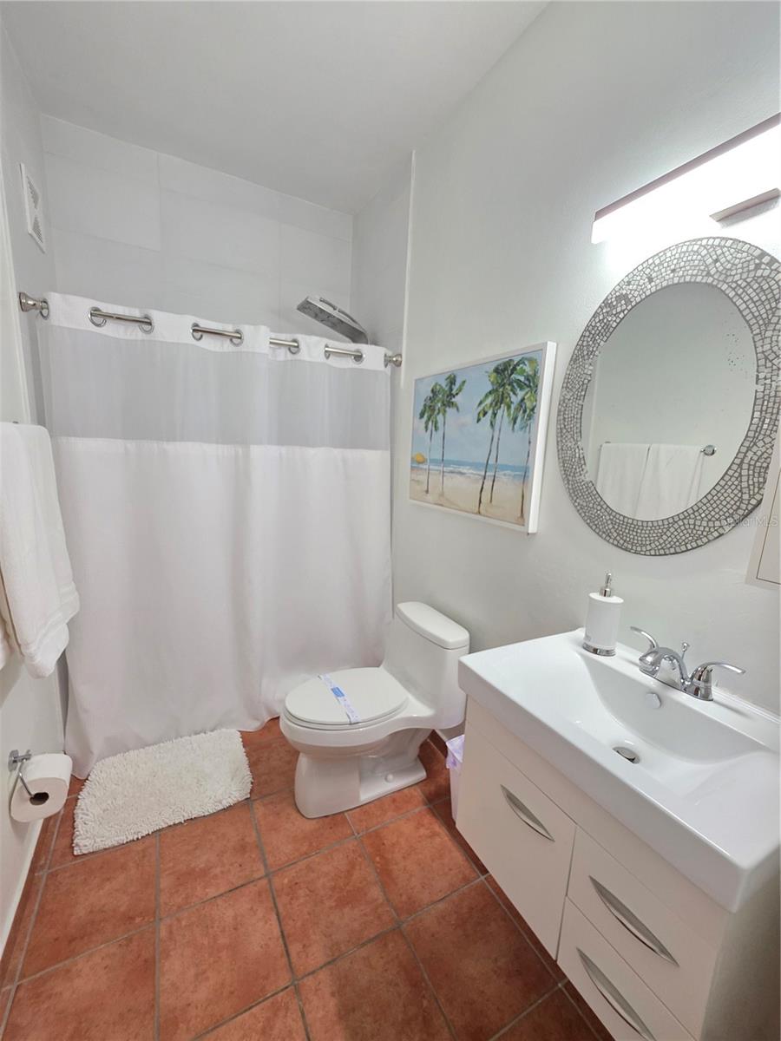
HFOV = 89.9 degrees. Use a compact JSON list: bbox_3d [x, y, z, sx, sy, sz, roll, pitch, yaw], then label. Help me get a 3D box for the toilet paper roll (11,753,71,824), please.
[{"bbox_3d":[-1.023,0.785,1.155,0.117,0.117,0.101,-1,9,-29],"label":"toilet paper roll"}]

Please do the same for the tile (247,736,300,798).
[{"bbox_3d":[-0.483,1.076,1.737,0.303,0.010,0.303,-3,11,-28],"label":"tile"}]

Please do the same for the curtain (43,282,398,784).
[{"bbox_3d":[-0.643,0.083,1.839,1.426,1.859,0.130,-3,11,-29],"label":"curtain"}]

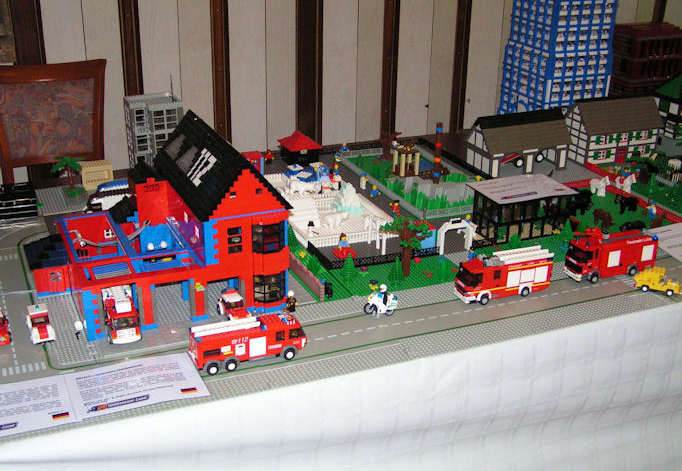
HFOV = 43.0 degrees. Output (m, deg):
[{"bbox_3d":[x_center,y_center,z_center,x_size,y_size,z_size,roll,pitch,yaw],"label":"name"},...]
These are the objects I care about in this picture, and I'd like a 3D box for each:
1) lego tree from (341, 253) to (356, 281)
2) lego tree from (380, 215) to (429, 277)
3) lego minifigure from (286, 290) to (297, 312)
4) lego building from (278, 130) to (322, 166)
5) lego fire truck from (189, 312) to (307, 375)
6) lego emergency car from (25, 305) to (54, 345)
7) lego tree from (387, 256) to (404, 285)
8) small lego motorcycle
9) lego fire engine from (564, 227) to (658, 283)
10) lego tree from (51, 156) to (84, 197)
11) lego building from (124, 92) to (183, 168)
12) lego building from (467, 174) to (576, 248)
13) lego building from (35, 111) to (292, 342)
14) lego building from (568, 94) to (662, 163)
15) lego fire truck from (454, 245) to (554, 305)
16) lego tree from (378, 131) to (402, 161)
[{"bbox_3d":[0.018,0.065,1.770,0.032,0.065,0.032,1,22,0],"label":"lego tree"},{"bbox_3d":[0.130,0.023,1.786,0.101,0.134,0.093,-8,24,-22],"label":"lego tree"},{"bbox_3d":[-0.094,0.124,1.648,0.025,0.043,0.017,-8,24,-22],"label":"lego minifigure"},{"bbox_3d":[-0.119,-0.264,2.544,0.102,0.085,0.112,-8,24,-22],"label":"lego building"},{"bbox_3d":[-0.155,0.179,1.467,0.191,0.075,0.049,-8,24,-22],"label":"lego fire truck"},{"bbox_3d":[-0.536,0.153,1.544,0.039,0.051,0.094,-8,24,-22],"label":"lego emergency car"},{"bbox_3d":[0.114,0.071,1.766,0.034,0.062,0.034,1,22,0],"label":"lego tree"},{"bbox_3d":[0.076,0.131,1.637,0.062,0.045,0.023,5,22,9],"label":"small lego motorcycle"},{"bbox_3d":[0.568,0.032,1.817,0.203,0.113,0.050,-8,24,-22],"label":"lego fire engine"},{"bbox_3d":[-0.697,-0.154,2.224,0.084,0.094,0.082,-8,24,-22],"label":"lego tree"},{"bbox_3d":[-0.494,-0.250,2.308,0.134,0.236,0.085,-8,24,-22],"label":"lego building"},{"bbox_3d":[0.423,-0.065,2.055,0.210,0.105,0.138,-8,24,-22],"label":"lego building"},{"bbox_3d":[-0.376,-0.043,1.710,0.455,0.298,0.428,-8,24,-22],"label":"lego building"},{"bbox_3d":[0.811,-0.326,2.613,0.268,0.180,0.145,-8,24,-22],"label":"lego building"},{"bbox_3d":[0.324,0.080,1.719,0.198,0.087,0.049,-8,24,-22],"label":"lego fire truck"},{"bbox_3d":[0.141,-0.269,2.586,0.072,0.088,0.062,-8,24,-22],"label":"lego tree"}]

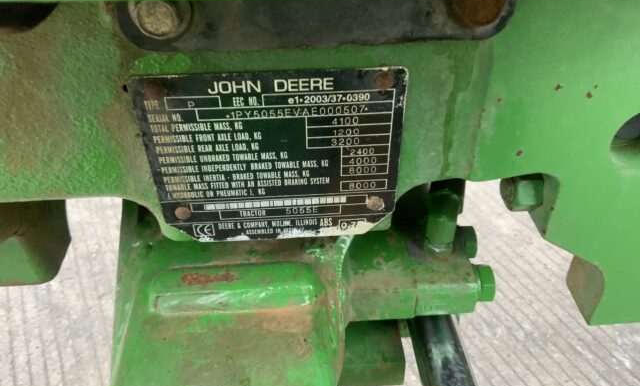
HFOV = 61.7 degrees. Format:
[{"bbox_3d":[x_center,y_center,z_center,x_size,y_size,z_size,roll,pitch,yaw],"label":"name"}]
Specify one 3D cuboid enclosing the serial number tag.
[{"bbox_3d":[-0.021,-0.014,0.261,0.120,0.099,0.003,-3,40,-2],"label":"serial number tag"}]

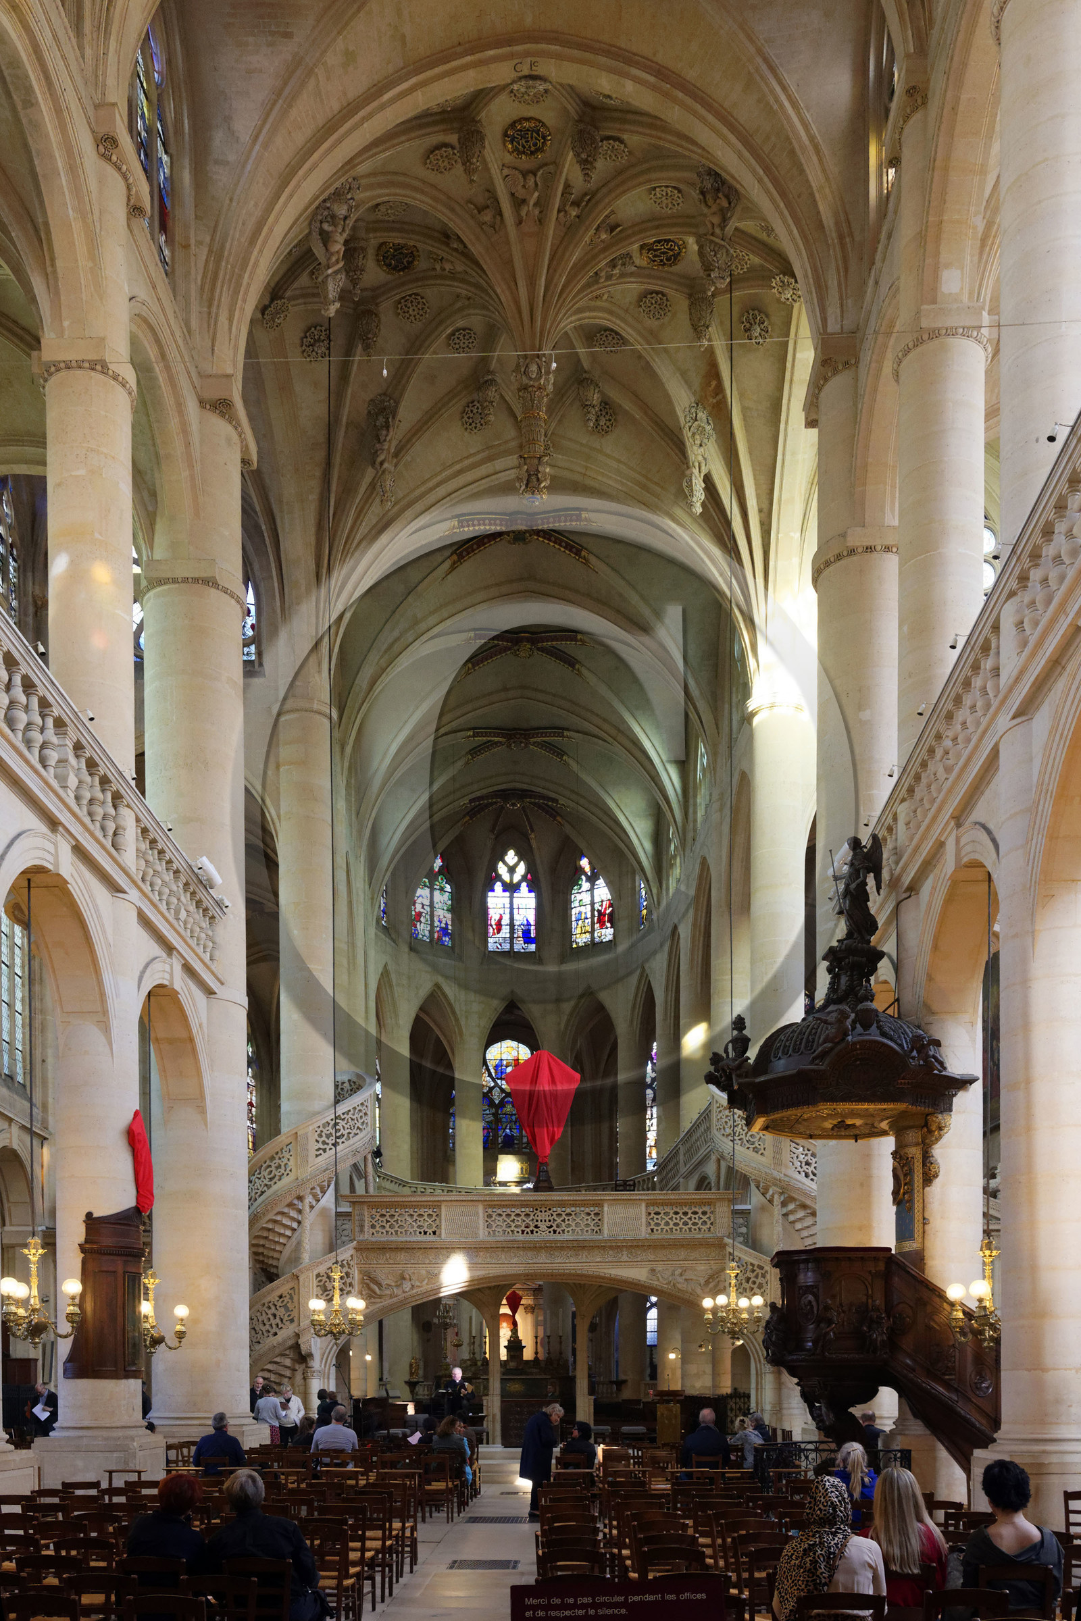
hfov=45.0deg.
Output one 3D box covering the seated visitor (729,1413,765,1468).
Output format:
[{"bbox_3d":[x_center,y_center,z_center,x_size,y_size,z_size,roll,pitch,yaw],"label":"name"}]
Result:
[{"bbox_3d":[2.730,8.630,17.300,0.500,1.280,0.750,1,-4,-11],"label":"seated visitor"}]

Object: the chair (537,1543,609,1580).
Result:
[{"bbox_3d":[0.170,4.450,7.250,0.410,0.880,0.450,0,-4,2],"label":"chair"}]

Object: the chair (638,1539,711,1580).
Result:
[{"bbox_3d":[0.741,4.545,7.350,0.410,0.890,0.430,0,0,2],"label":"chair"}]

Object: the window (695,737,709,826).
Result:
[{"bbox_3d":[5.627,-0.861,45.500,0.300,3.600,2.300,0,0,-3],"label":"window"}]

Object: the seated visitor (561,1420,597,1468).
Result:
[{"bbox_3d":[0.526,8.801,17.500,0.500,1.300,0.720,0,0,-9],"label":"seated visitor"}]

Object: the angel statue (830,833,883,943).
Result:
[{"bbox_3d":[3.631,0.895,15.000,0.600,1.250,0.580,1,-3,-21],"label":"angel statue"}]

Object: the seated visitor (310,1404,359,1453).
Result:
[{"bbox_3d":[-2.660,8.440,17.100,0.570,1.350,0.780,0,-4,2],"label":"seated visitor"}]

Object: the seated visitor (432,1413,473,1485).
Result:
[{"bbox_3d":[-1.240,9.182,18.400,0.500,1.300,0.700,0,0,5],"label":"seated visitor"}]

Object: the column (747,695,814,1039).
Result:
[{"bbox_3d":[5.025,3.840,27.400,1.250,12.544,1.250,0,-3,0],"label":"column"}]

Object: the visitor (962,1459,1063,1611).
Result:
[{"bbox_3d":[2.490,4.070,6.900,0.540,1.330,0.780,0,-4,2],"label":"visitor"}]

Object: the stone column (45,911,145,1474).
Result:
[{"bbox_3d":[-5.870,5.060,17.300,1.220,7.700,1.220,0,-2,2],"label":"stone column"}]

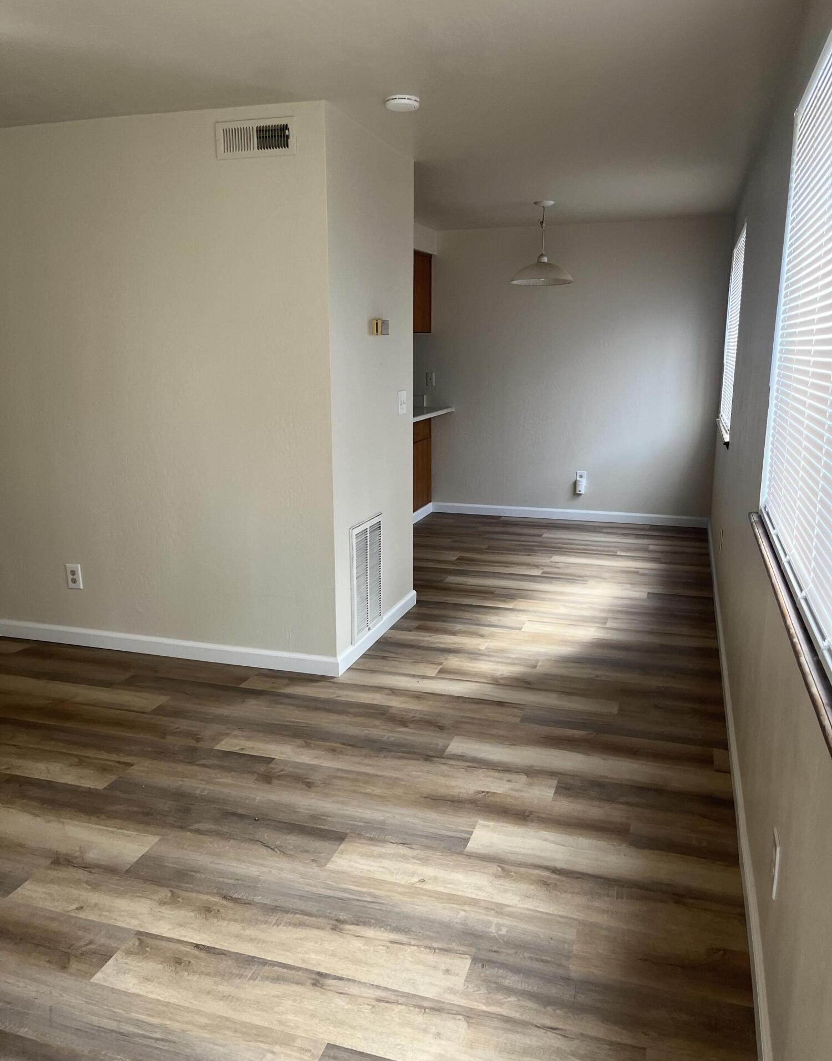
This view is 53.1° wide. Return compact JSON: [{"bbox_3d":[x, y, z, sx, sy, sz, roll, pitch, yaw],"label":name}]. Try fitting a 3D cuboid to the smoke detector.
[{"bbox_3d":[-0.049,-1.607,3.128,0.131,0.037,0.131,0,13,0],"label":"smoke detector"}]

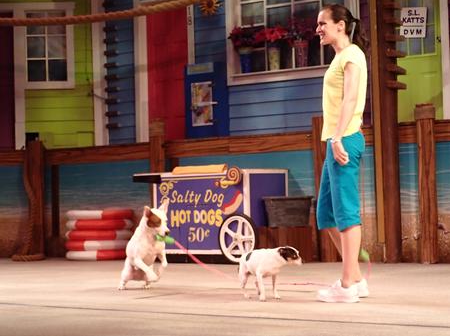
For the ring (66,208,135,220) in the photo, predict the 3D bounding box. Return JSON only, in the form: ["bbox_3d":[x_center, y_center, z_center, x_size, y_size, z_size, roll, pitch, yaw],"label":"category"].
[{"bbox_3d":[-1.366,0.504,11.391,0.750,0.112,0.750,-2,-2,0],"label":"ring"}]

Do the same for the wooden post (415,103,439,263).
[{"bbox_3d":[1.769,0.137,9.245,0.155,1.406,0.155,-3,-2,32],"label":"wooden post"}]

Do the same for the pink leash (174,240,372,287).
[{"bbox_3d":[0.326,0.634,6.984,1.330,0.330,0.500,-1,-2,-5],"label":"pink leash"}]

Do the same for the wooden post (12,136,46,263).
[{"bbox_3d":[-2.101,0.351,11.599,0.155,1.300,0.155,-3,-2,33],"label":"wooden post"}]

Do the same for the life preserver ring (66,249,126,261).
[{"bbox_3d":[-1.294,0.913,10.750,0.700,0.102,0.700,-2,-2,0],"label":"life preserver ring"}]

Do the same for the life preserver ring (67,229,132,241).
[{"bbox_3d":[-1.297,0.703,10.750,0.700,0.102,0.700,-2,-2,0],"label":"life preserver ring"}]

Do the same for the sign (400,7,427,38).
[{"bbox_3d":[1.848,-1.424,10.200,0.265,0.295,0.015,2,0,27],"label":"sign"}]

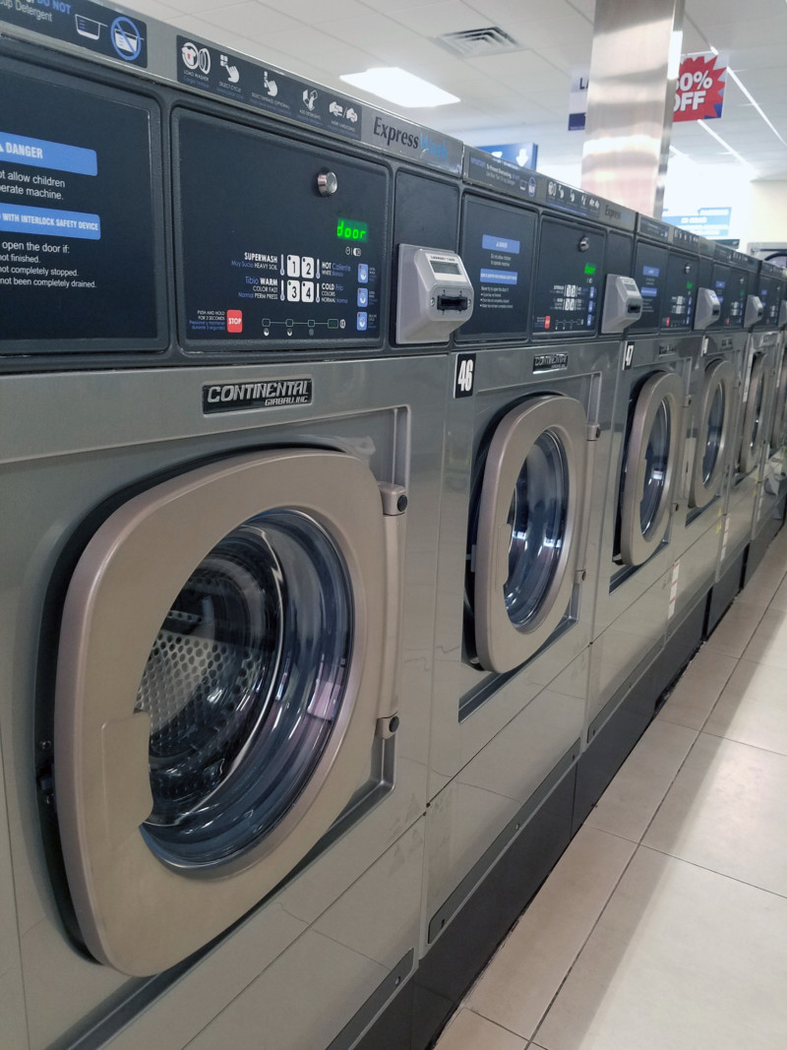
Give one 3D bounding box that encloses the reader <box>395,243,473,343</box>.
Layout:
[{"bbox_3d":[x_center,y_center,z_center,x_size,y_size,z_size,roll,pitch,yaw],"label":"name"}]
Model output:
[{"bbox_3d":[0.051,-0.253,0.870,0.042,0.103,0.115,11,18,31],"label":"reader"}]

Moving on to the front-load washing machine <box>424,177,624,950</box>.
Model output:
[{"bbox_3d":[-0.055,-0.021,1.496,0.760,1.117,0.677,11,18,31],"label":"front-load washing machine"}]

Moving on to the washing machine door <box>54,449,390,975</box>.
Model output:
[{"bbox_3d":[-0.146,0.154,0.743,0.070,0.440,0.430,10,17,26],"label":"washing machine door"}]

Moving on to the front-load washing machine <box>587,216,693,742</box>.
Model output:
[{"bbox_3d":[0.321,-0.168,2.063,0.760,1.117,0.691,11,18,31],"label":"front-load washing machine"}]

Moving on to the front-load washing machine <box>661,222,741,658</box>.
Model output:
[{"bbox_3d":[0.704,-0.317,2.638,0.760,1.117,0.698,11,18,31],"label":"front-load washing machine"}]

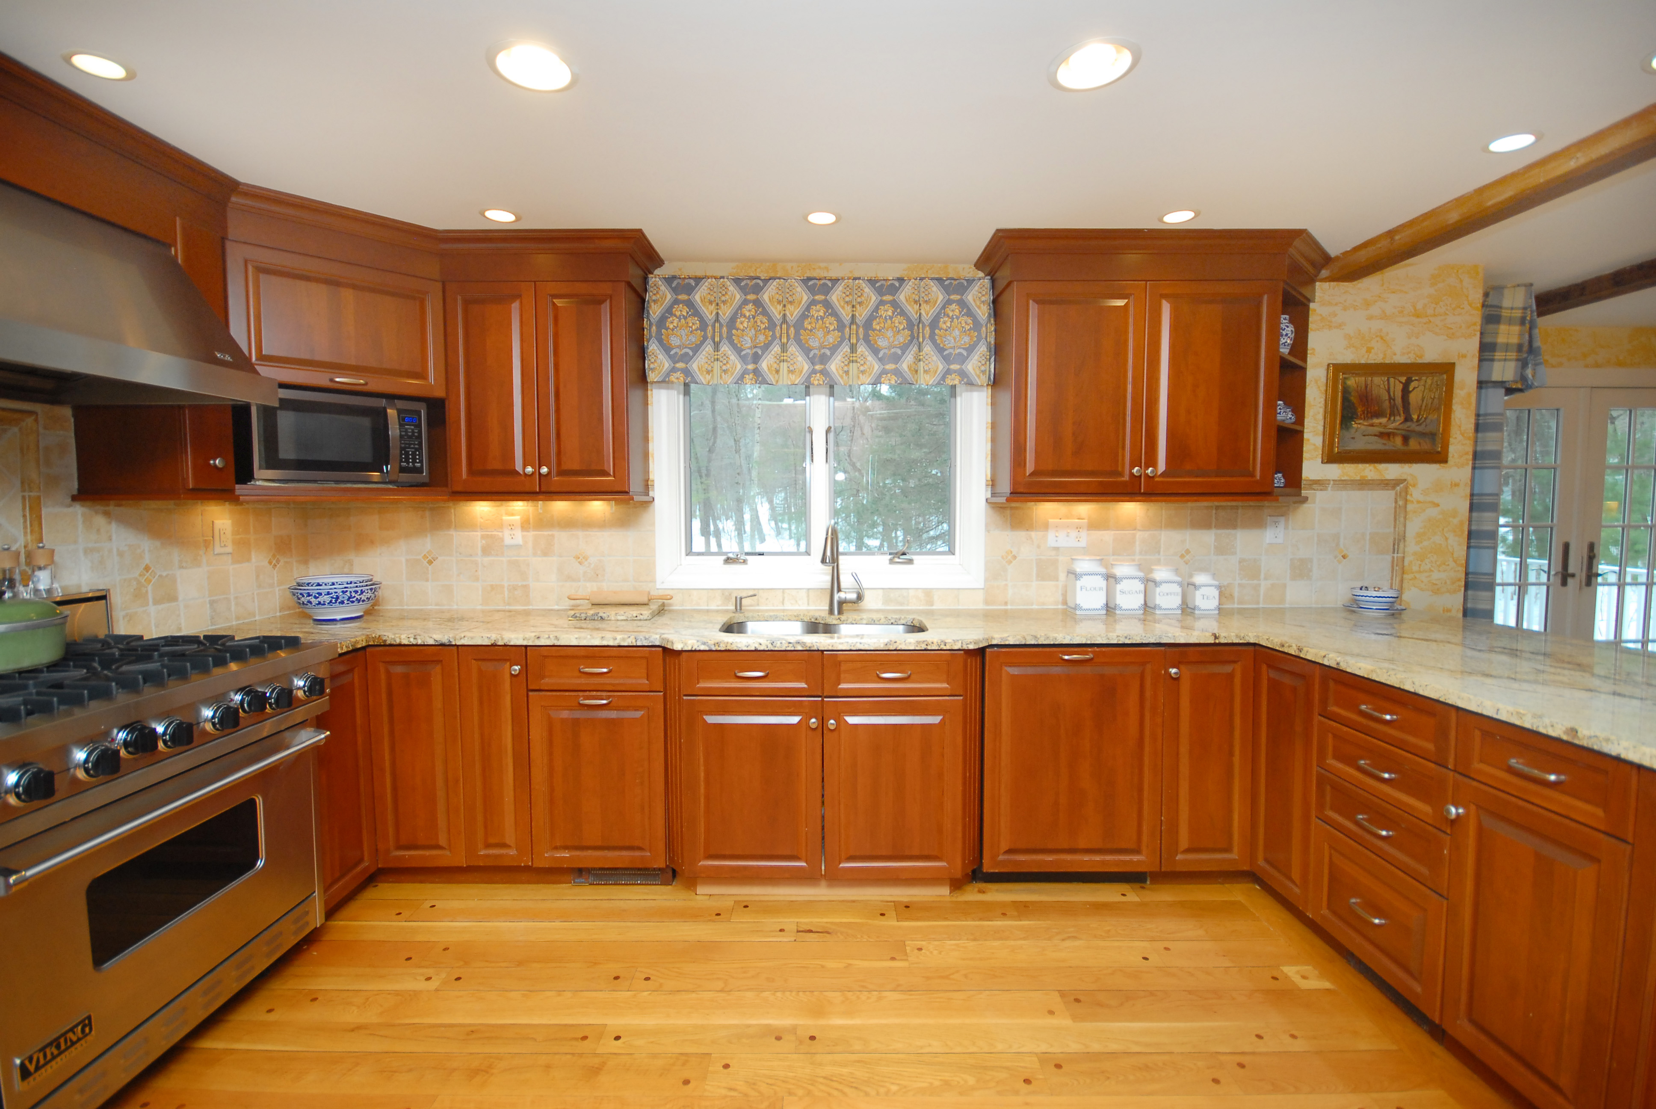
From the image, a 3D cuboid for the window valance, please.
[{"bbox_3d":[-0.034,-0.908,2.836,1.414,0.430,0.099,0,3,-1],"label":"window valance"}]

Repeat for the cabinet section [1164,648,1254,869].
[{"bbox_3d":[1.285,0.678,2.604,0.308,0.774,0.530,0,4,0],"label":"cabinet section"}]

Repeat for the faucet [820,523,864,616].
[{"bbox_3d":[0.057,0.061,2.644,0.160,0.370,0.250,1,4,7],"label":"faucet"}]

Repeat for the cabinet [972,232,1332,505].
[{"bbox_3d":[1.282,-0.681,2.662,1.370,0.965,0.380,0,4,0],"label":"cabinet"}]

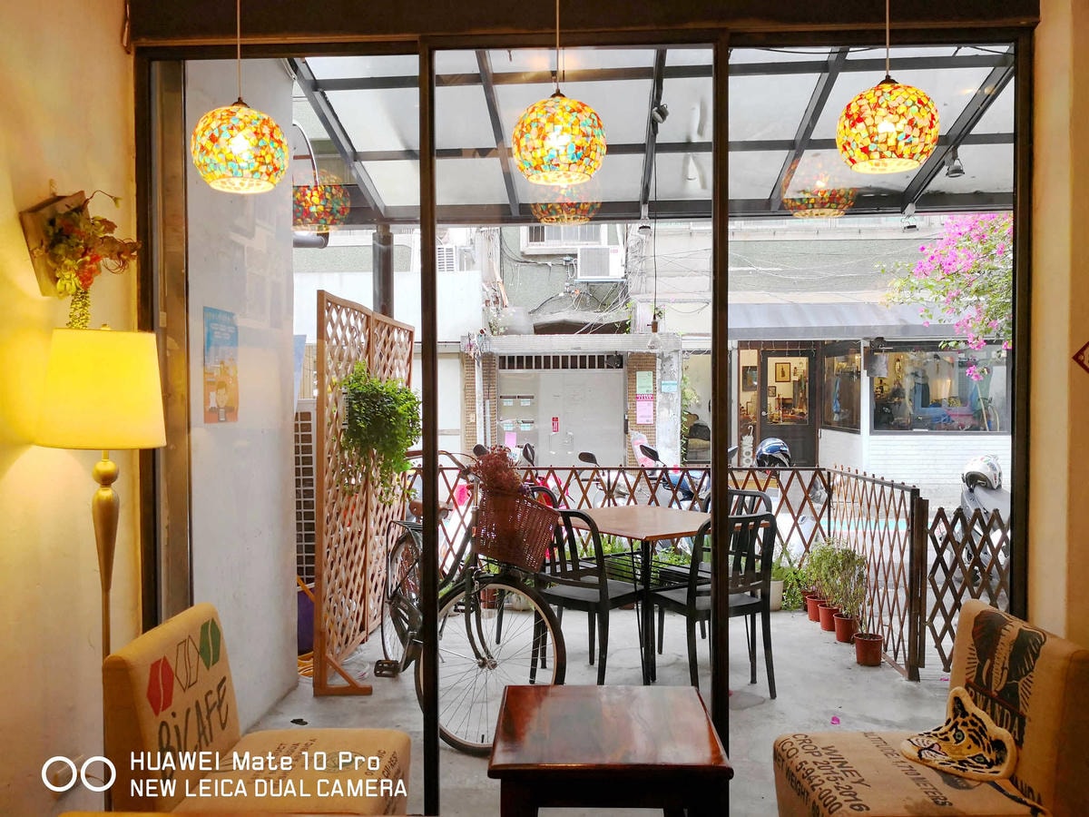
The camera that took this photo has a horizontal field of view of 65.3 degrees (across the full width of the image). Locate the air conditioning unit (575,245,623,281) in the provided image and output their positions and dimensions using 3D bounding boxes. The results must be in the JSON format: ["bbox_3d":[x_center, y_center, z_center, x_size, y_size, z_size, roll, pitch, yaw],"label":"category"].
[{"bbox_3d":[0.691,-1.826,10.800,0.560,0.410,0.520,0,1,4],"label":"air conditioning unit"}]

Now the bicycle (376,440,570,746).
[{"bbox_3d":[-0.480,0.768,3.830,0.580,1.120,1.750,-1,1,-30],"label":"bicycle"}]

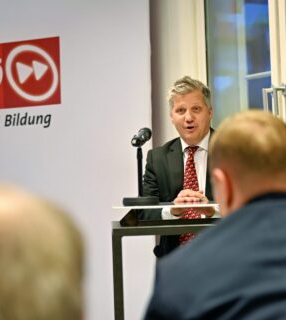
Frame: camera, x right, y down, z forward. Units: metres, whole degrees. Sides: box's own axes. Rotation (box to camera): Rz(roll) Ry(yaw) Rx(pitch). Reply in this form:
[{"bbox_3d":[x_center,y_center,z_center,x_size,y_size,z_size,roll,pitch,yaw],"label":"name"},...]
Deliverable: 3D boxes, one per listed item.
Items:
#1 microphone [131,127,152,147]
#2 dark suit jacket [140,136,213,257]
[{"bbox_3d":[-0.007,-0.082,3.270,0.056,0.060,0.150,-3,11,20],"label":"microphone"},{"bbox_3d":[0.243,0.230,3.460,0.500,0.680,0.380,-3,-2,16],"label":"dark suit jacket"}]

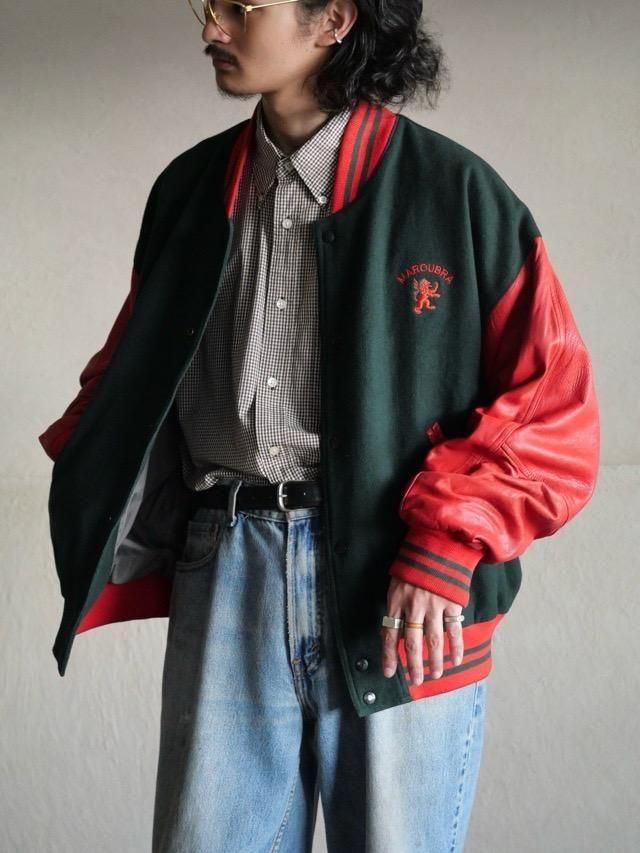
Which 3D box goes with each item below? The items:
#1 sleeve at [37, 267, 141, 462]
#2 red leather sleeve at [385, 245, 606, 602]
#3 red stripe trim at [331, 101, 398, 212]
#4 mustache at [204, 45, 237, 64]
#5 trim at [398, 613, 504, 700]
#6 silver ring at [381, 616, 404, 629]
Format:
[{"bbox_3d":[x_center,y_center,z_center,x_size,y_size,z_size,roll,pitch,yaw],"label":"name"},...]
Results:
[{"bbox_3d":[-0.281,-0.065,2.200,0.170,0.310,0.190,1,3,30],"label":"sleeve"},{"bbox_3d":[0.197,-0.007,2.000,0.200,0.420,0.270,1,3,30],"label":"red leather sleeve"},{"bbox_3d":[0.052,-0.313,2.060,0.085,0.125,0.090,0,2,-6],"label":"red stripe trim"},{"bbox_3d":[-0.118,-0.431,2.060,0.022,0.017,0.055,-2,3,-37],"label":"mustache"},{"bbox_3d":[0.151,0.263,2.040,0.170,0.080,0.065,-2,3,-37],"label":"trim"},{"bbox_3d":[0.077,0.212,1.920,0.022,0.011,0.022,1,2,18],"label":"silver ring"}]

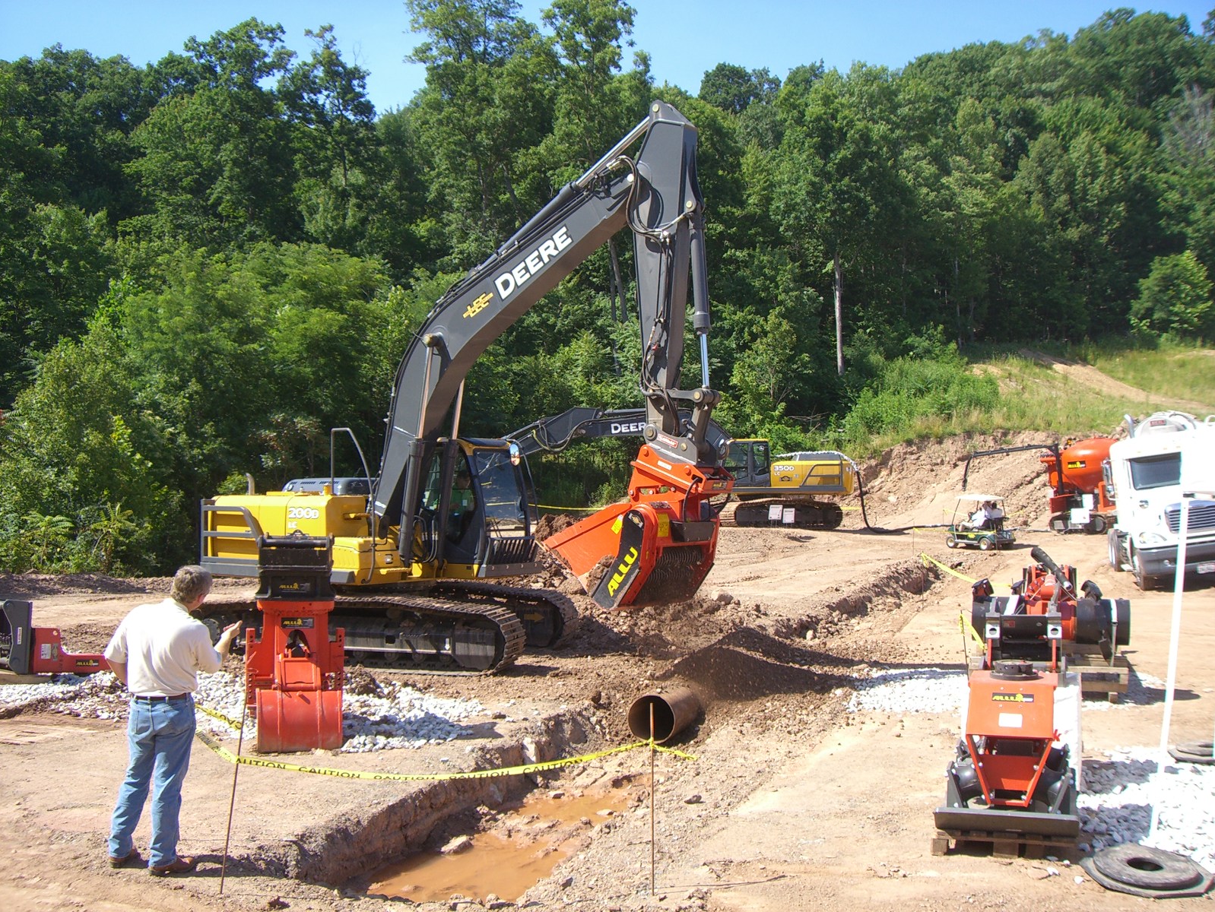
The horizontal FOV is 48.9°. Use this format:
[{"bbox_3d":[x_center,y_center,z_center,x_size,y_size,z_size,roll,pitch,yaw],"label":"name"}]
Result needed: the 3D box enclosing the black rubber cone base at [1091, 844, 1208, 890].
[{"bbox_3d":[3.240,2.475,8.020,0.610,0.065,0.610,0,5,0],"label":"black rubber cone base"}]

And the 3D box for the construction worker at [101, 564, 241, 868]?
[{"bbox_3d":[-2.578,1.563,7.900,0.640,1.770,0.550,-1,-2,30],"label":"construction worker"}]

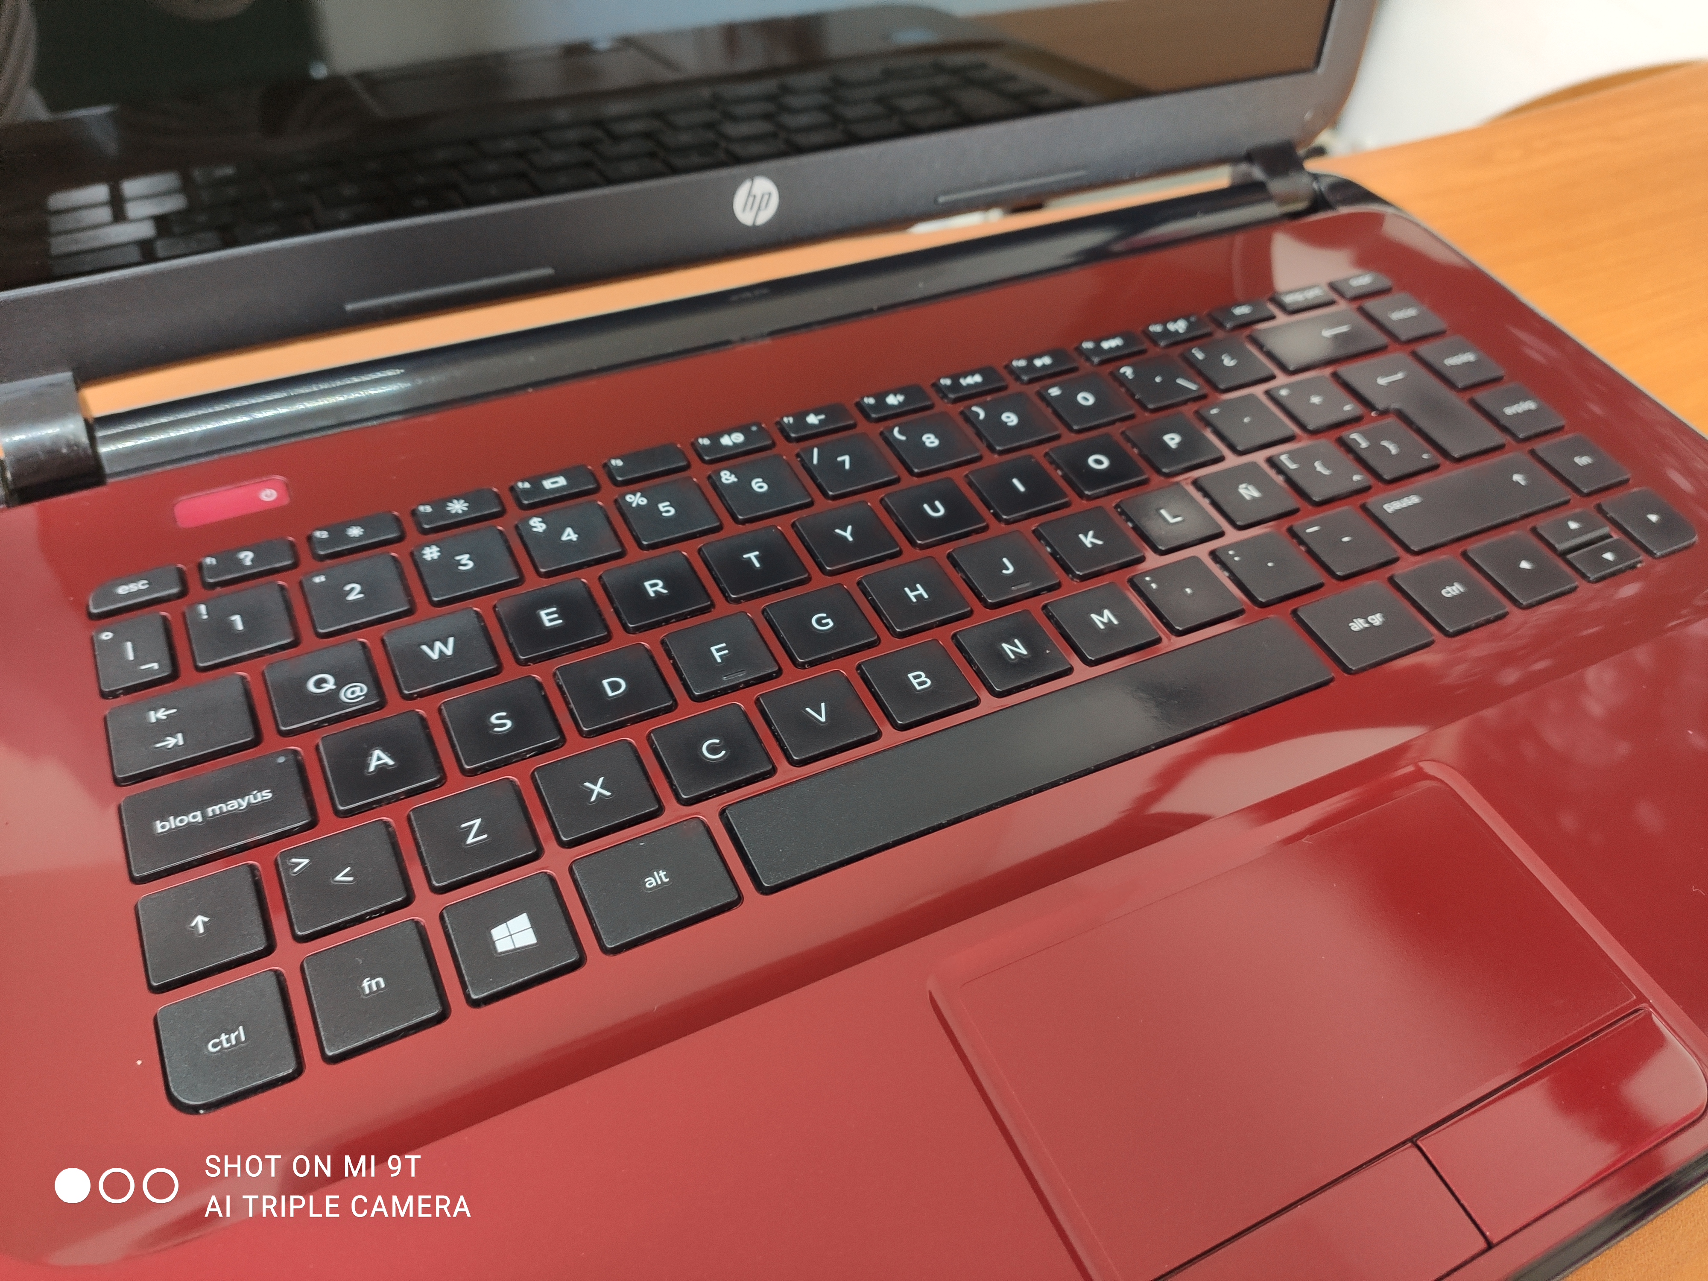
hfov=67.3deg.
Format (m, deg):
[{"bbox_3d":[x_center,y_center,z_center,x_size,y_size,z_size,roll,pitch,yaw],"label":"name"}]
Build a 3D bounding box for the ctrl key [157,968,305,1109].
[{"bbox_3d":[-0.080,0.051,0.164,0.016,0.003,0.016,-17,52,-21],"label":"ctrl key"}]

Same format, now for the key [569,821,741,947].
[{"bbox_3d":[-0.028,0.035,0.184,0.020,0.003,0.016,-17,52,-21],"label":"key"}]

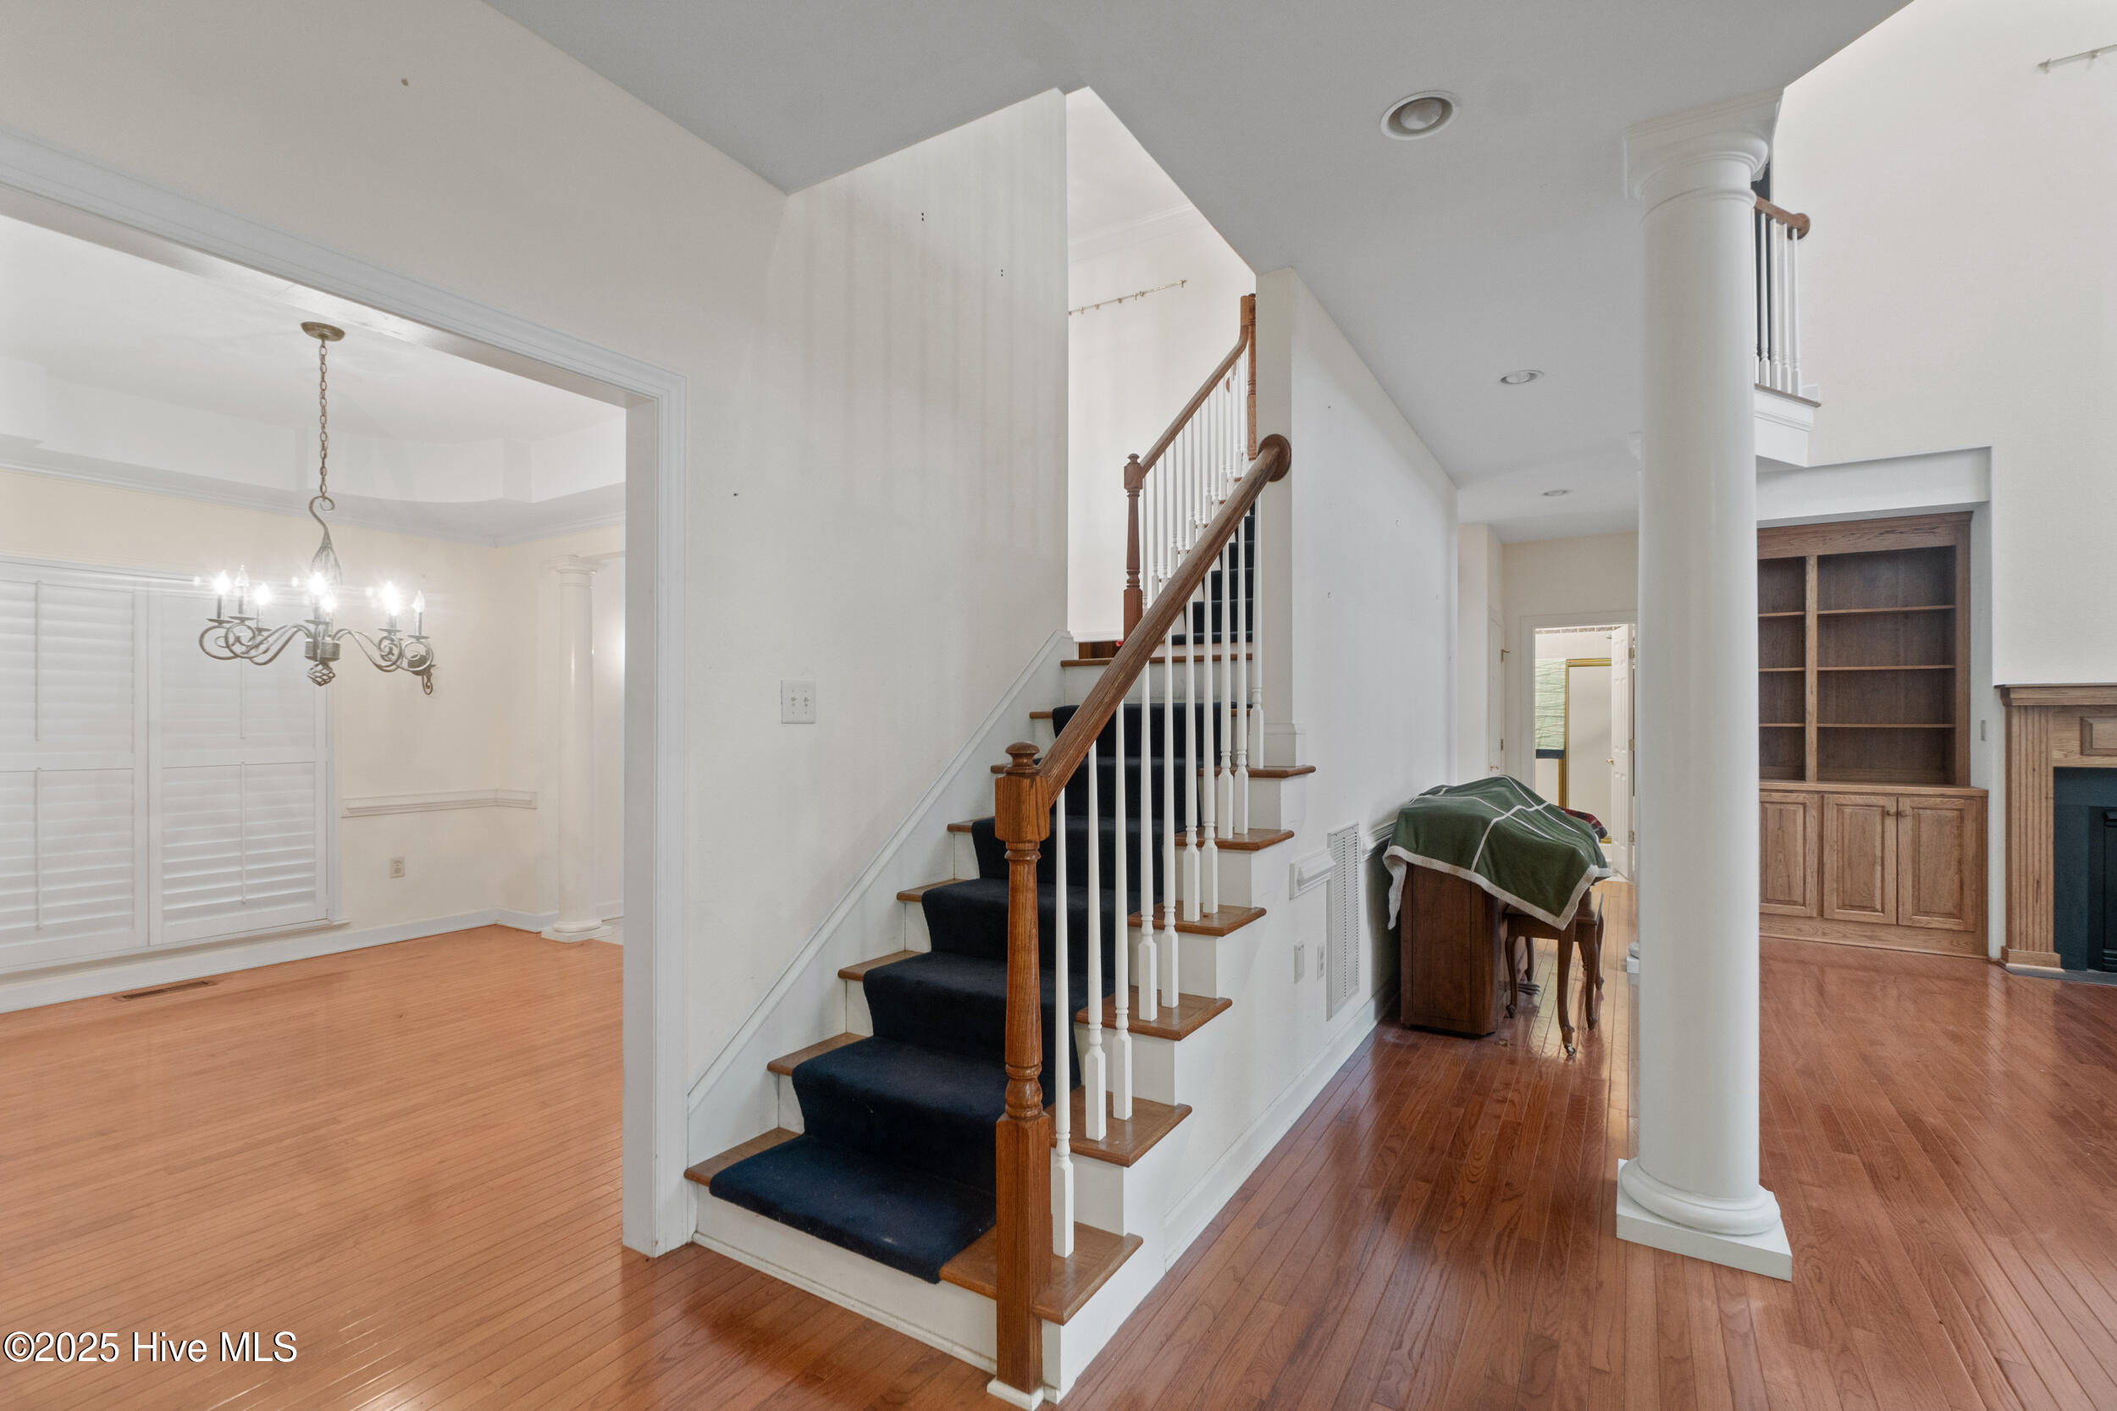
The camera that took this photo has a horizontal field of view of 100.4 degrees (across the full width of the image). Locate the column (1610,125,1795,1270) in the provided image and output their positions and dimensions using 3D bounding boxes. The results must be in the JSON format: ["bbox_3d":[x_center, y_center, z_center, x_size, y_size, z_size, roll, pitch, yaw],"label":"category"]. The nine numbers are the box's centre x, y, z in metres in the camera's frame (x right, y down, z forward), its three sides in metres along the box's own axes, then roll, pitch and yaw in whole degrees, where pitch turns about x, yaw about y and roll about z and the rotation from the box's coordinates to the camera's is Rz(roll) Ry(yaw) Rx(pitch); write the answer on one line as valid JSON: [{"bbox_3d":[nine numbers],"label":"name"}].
[{"bbox_3d":[1.626,-0.063,2.258,0.340,2.770,0.340,0,0,31],"label":"column"}]

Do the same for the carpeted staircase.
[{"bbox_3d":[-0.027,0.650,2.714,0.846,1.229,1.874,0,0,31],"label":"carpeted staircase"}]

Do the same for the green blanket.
[{"bbox_3d":[1.925,0.630,3.849,0.780,0.580,1.080,0,0,31],"label":"green blanket"}]

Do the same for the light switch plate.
[{"bbox_3d":[-0.724,-0.010,2.455,0.010,0.123,0.125,0,0,32],"label":"light switch plate"}]

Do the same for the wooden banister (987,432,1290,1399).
[{"bbox_3d":[0.319,0.198,2.341,0.125,2.240,1.600,0,0,32],"label":"wooden banister"}]

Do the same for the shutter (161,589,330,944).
[{"bbox_3d":[-4.081,0.295,4.420,0.050,1.670,0.660,0,0,33],"label":"shutter"}]

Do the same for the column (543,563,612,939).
[{"bbox_3d":[-2.776,0.246,5.088,0.265,2.150,0.265,0,0,31],"label":"column"}]

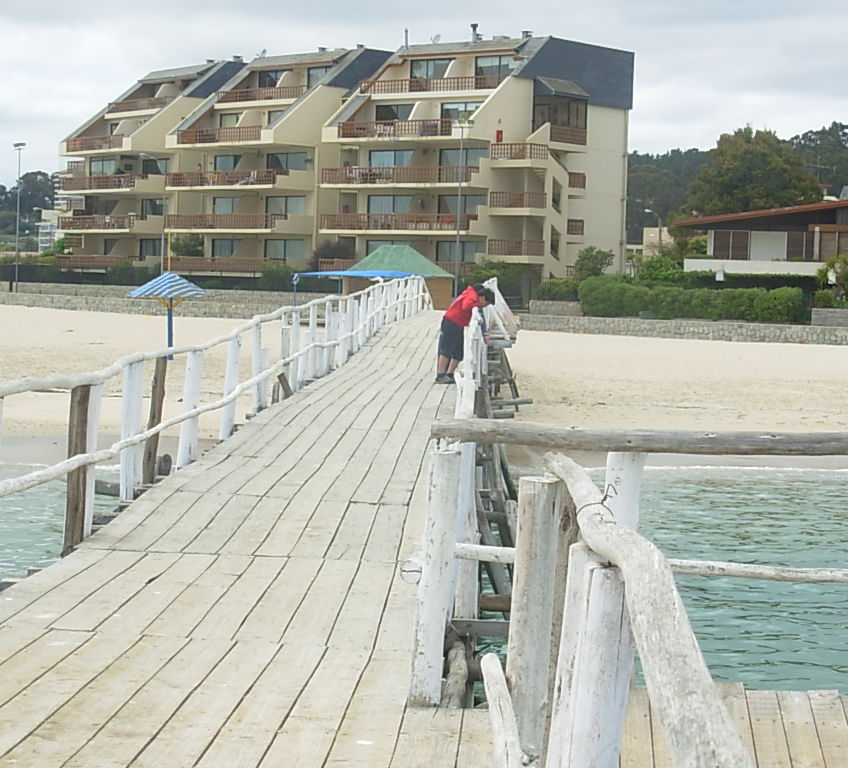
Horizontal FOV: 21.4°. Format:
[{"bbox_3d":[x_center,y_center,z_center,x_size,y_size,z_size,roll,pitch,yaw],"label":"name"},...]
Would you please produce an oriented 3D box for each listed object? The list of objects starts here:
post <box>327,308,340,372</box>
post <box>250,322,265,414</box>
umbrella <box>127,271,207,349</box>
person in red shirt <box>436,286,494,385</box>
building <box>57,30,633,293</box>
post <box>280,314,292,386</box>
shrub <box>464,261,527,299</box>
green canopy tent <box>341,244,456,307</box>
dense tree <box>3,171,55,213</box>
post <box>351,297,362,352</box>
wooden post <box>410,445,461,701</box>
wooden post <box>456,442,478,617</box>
[{"bbox_3d":[-1.248,-0.620,31.000,0.130,0.900,0.130,1,3,0],"label":"post"},{"bbox_3d":[-1.792,-0.186,24.200,0.100,0.996,0.100,-1,3,0],"label":"post"},{"bbox_3d":[-7.898,-2.089,69.068,2.450,2.670,2.450,2,3,0],"label":"umbrella"},{"bbox_3d":[0.530,-0.651,28.700,0.720,1.250,0.450,1,3,3],"label":"person in red shirt"},{"bbox_3d":[-6.439,-14.933,155.151,17.500,16.300,45.000,-2,4,-43],"label":"building"},{"bbox_3d":[-1.584,-0.361,25.800,0.130,0.900,0.130,1,3,0],"label":"post"},{"bbox_3d":[3.944,-5.681,124.000,3.300,2.250,2.600,1,3,0],"label":"shrub"},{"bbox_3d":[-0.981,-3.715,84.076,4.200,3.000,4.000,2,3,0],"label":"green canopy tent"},{"bbox_3d":[-130.180,-63.033,740.000,17.000,15.000,15.000,1,3,0],"label":"dense tree"},{"bbox_3d":[-1.251,-1.098,41.500,0.120,1.016,0.120,2,3,0],"label":"post"},{"bbox_3d":[0.044,0.717,8.400,0.120,0.970,0.120,4,3,0],"label":"wooden post"},{"bbox_3d":[0.206,0.667,10.600,0.100,0.896,0.100,1,3,0],"label":"wooden post"}]

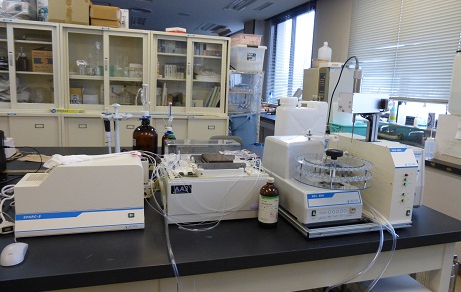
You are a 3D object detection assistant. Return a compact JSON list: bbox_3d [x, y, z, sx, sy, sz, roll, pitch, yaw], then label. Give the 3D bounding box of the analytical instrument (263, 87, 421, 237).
[{"bbox_3d":[0.412,0.030,1.389,0.438,0.490,0.445,-1,10,-18],"label":"analytical instrument"}]

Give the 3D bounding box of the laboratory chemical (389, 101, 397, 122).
[{"bbox_3d":[1.694,-0.349,3.605,0.068,0.224,0.068,-1,10,-18],"label":"laboratory chemical"}]

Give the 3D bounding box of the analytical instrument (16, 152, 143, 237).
[{"bbox_3d":[-0.498,0.156,1.186,0.390,0.228,0.183,-1,10,-18],"label":"analytical instrument"}]

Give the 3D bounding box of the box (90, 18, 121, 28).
[{"bbox_3d":[-1.308,-1.256,3.617,0.251,0.067,0.250,-1,10,-18],"label":"box"}]

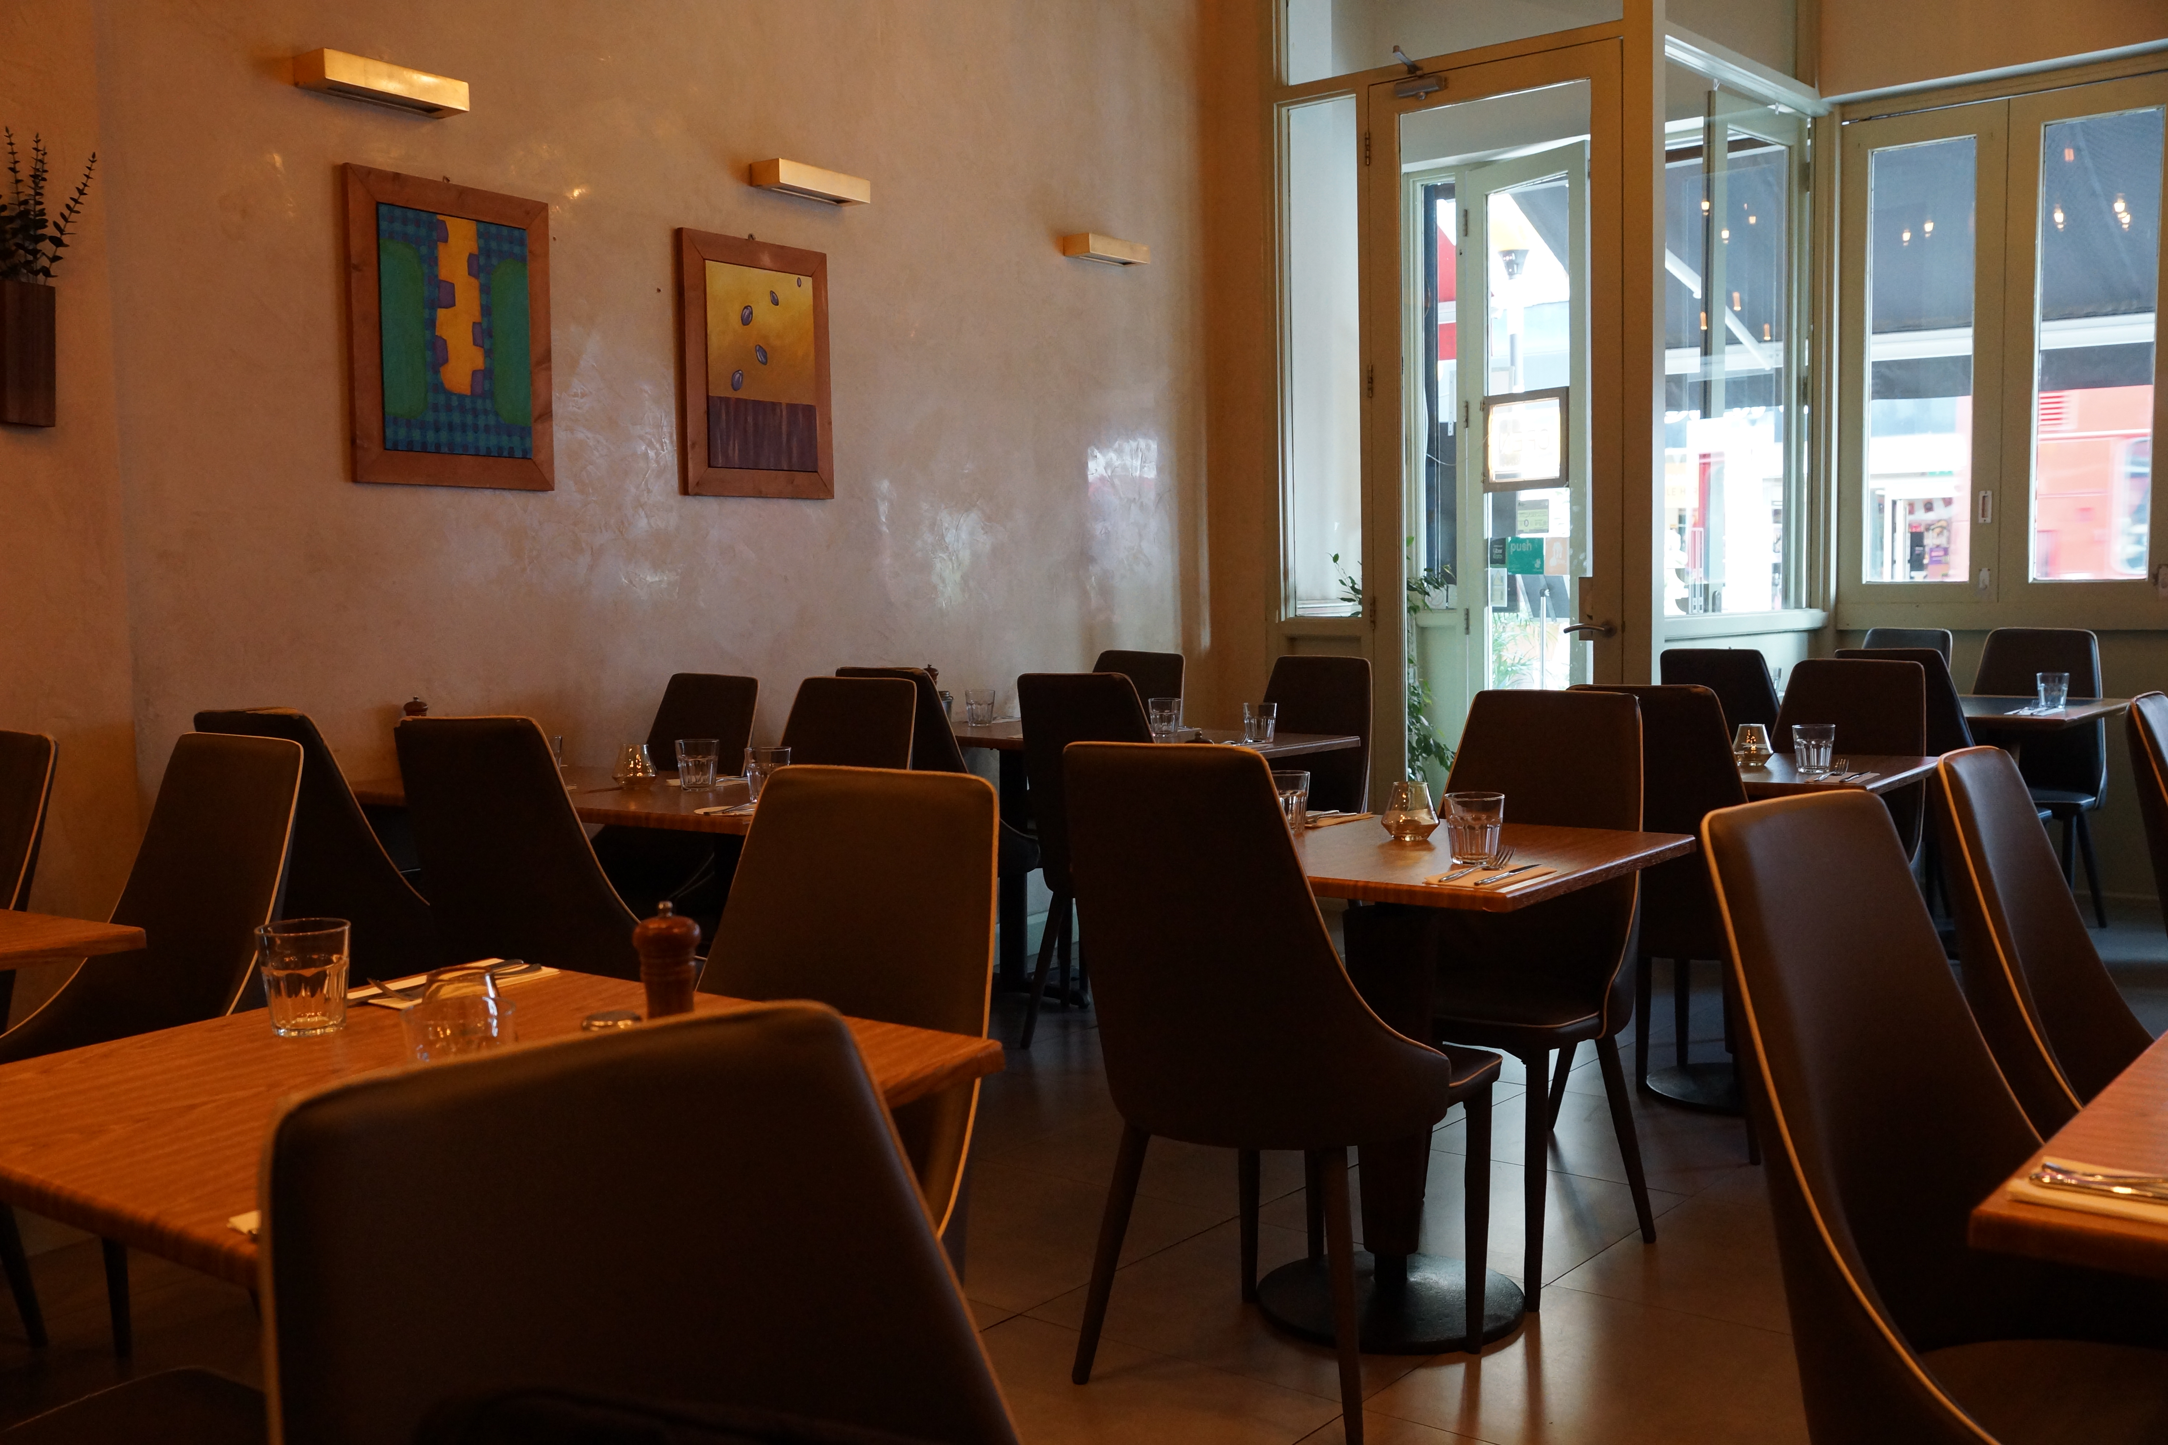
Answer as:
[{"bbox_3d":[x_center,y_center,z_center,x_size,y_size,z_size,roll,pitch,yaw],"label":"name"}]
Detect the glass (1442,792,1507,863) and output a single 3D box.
[{"bbox_3d":[0.556,0.150,2.821,0.088,0.094,0.088,2,5,35],"label":"glass"}]

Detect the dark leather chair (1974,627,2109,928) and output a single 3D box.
[{"bbox_3d":[2.987,0.186,6.332,0.490,0.942,0.575,2,5,38],"label":"dark leather chair"}]

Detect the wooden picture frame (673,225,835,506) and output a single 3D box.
[{"bbox_3d":[-0.947,-1.025,5.784,0.030,0.738,0.580,2,5,36],"label":"wooden picture frame"}]

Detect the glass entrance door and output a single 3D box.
[{"bbox_3d":[1.250,-0.659,6.122,0.820,2.660,0.055,2,5,39],"label":"glass entrance door"}]

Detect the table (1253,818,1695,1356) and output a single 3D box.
[{"bbox_3d":[0.493,0.573,3.216,0.740,0.750,0.740,2,5,36],"label":"table"}]

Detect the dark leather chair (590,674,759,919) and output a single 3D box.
[{"bbox_3d":[-1.129,0.382,5.024,0.490,0.965,0.585,2,5,36],"label":"dark leather chair"}]

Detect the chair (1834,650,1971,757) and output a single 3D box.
[{"bbox_3d":[2.425,0.253,5.825,0.500,0.960,0.560,2,5,36],"label":"chair"}]

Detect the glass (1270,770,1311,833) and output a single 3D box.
[{"bbox_3d":[0.320,0.129,3.176,0.088,0.094,0.088,-1,4,0],"label":"glass"}]

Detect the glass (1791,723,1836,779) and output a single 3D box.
[{"bbox_3d":[1.651,0.061,4.498,0.092,0.101,0.092,2,5,36],"label":"glass"}]

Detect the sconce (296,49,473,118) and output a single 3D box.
[{"bbox_3d":[-1.406,-1.282,3.999,0.092,0.058,0.345,2,5,34],"label":"sconce"}]

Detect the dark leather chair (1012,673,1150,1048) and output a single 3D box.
[{"bbox_3d":[0.134,0.352,5.186,0.490,0.965,0.585,2,4,34],"label":"dark leather chair"}]

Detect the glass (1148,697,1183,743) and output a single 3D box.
[{"bbox_3d":[0.222,-0.013,5.442,0.089,0.100,0.089,-1,4,0],"label":"glass"}]

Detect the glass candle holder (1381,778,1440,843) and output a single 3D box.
[{"bbox_3d":[0.538,0.143,3.280,0.095,0.097,0.095,-1,4,0],"label":"glass candle holder"}]

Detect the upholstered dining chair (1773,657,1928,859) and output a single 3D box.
[{"bbox_3d":[1.782,0.349,4.844,0.490,0.965,0.585,2,5,40],"label":"upholstered dining chair"}]

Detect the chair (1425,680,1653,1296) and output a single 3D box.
[{"bbox_3d":[0.710,0.432,3.422,0.490,0.942,0.575,2,5,37],"label":"chair"}]

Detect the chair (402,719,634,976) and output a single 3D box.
[{"bbox_3d":[-0.928,0.460,3.748,0.490,0.965,0.585,1,4,32],"label":"chair"}]

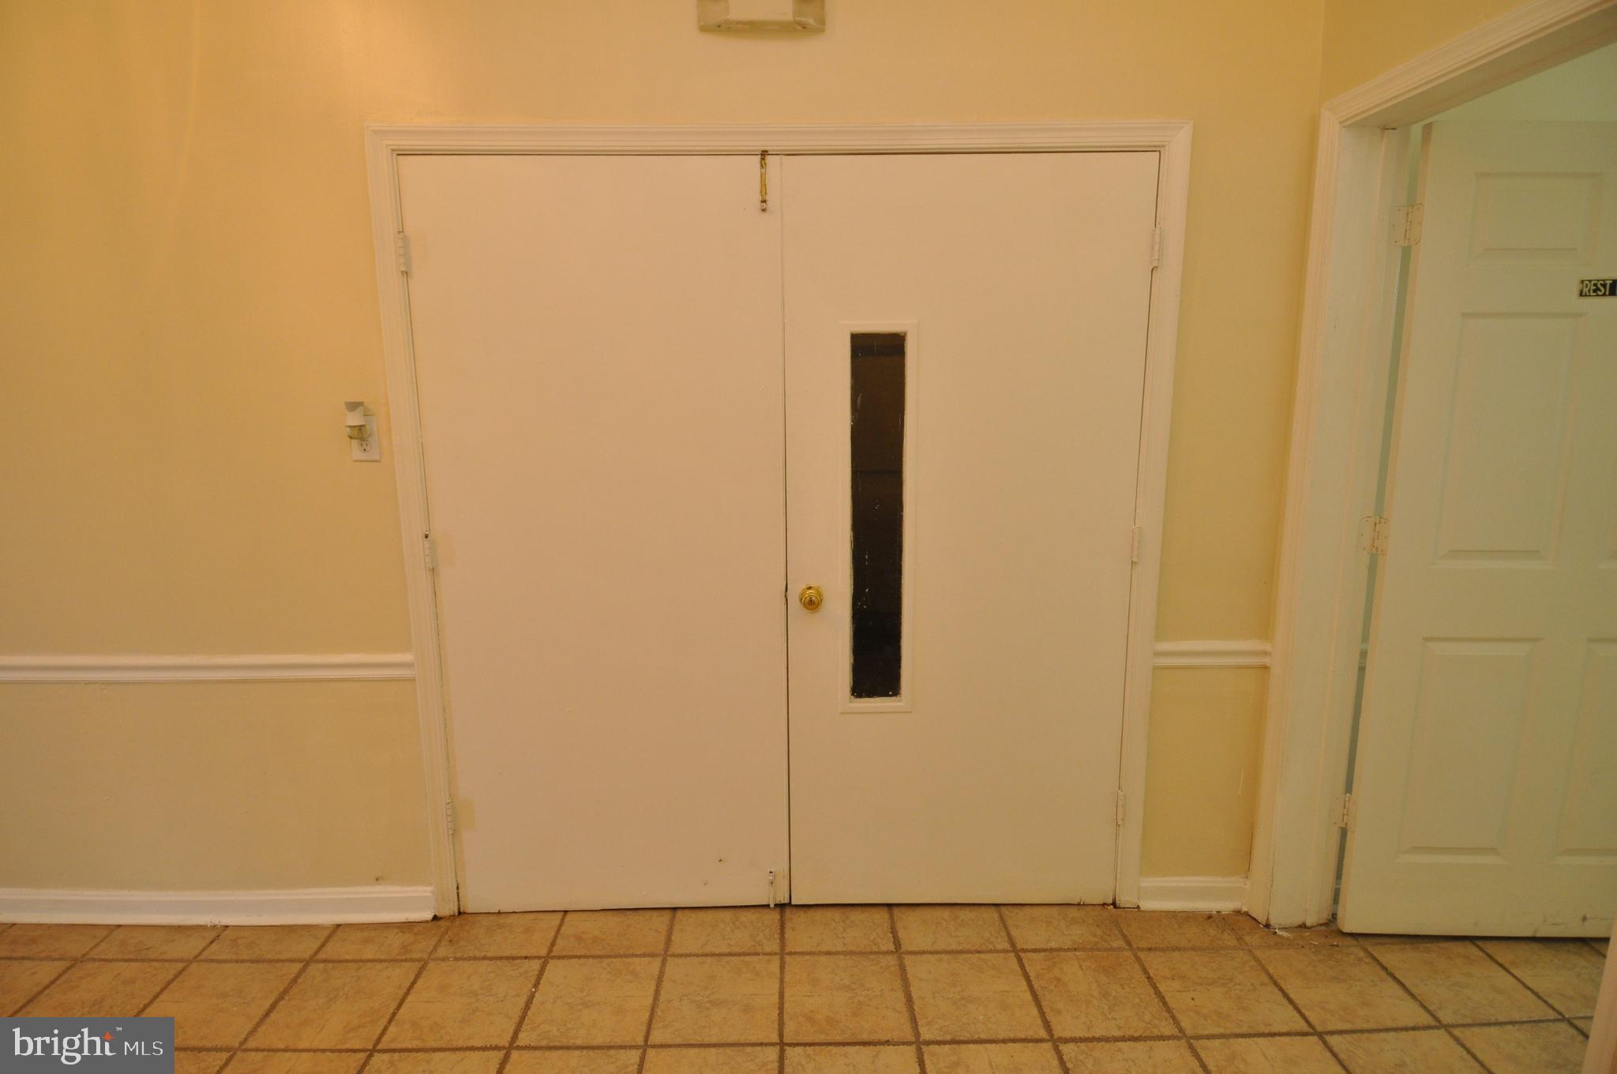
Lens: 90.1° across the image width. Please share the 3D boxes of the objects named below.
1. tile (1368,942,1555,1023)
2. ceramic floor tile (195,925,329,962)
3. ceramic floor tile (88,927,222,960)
[{"bbox_3d":[1.622,1.115,2.020,0.296,0.010,0.296,0,9,-1],"label":"tile"},{"bbox_3d":[-1.462,1.106,2.196,0.296,0.010,0.150,0,9,-1],"label":"ceramic floor tile"},{"bbox_3d":[-1.767,1.107,2.198,0.296,0.010,0.143,0,9,-1],"label":"ceramic floor tile"}]

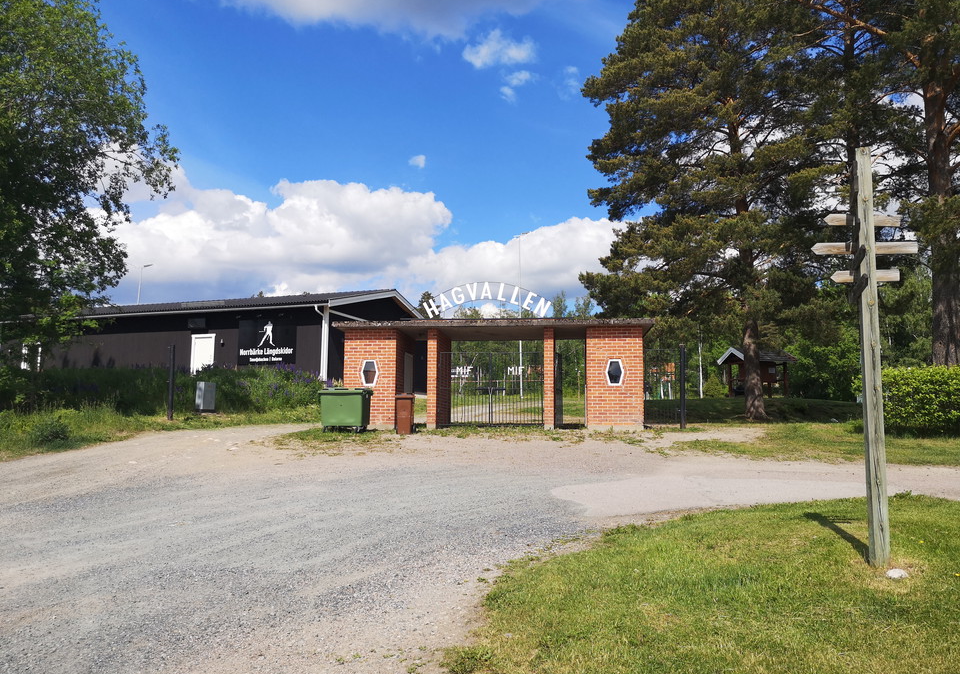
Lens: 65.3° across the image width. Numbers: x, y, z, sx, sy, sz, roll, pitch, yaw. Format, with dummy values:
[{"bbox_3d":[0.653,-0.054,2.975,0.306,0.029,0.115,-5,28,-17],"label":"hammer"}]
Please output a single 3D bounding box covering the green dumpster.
[{"bbox_3d":[-3.555,1.943,19.900,1.250,1.171,0.780,-1,-6,9],"label":"green dumpster"}]

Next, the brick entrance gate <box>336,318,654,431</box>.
[{"bbox_3d":[0.512,1.189,21.730,8.545,2.930,3.700,0,-6,6],"label":"brick entrance gate"}]

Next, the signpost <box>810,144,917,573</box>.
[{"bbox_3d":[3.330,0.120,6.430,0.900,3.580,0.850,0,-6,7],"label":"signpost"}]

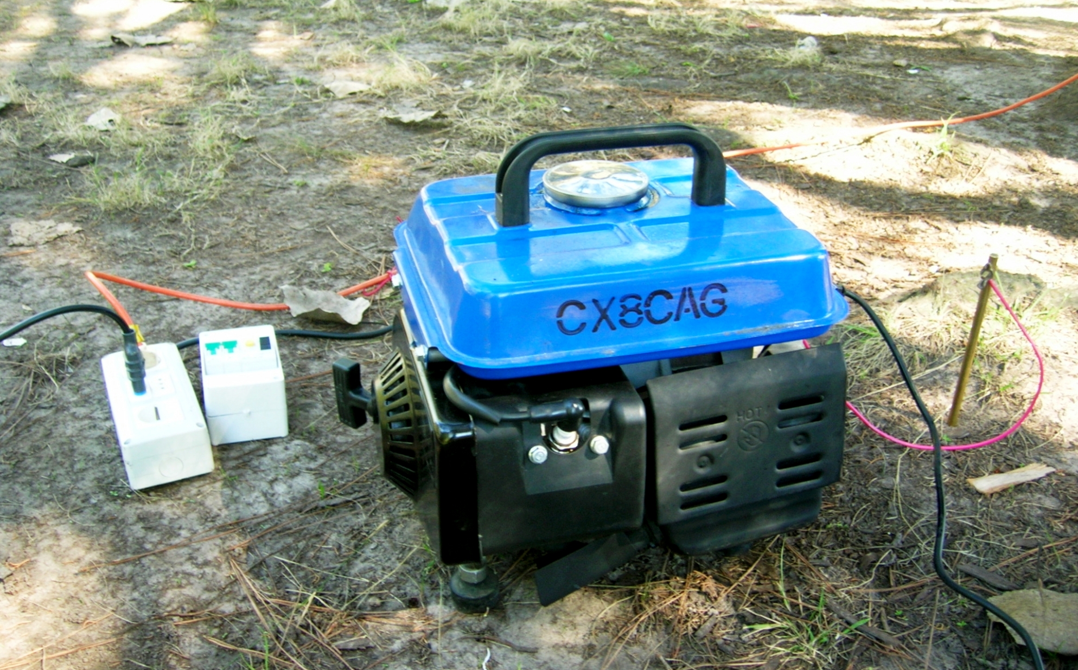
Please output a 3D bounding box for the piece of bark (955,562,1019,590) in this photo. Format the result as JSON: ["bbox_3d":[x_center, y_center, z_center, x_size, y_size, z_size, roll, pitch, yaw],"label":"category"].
[{"bbox_3d":[0.390,0.210,1.002,0.050,0.007,0.015,15,32,24],"label":"piece of bark"}]

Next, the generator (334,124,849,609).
[{"bbox_3d":[0.028,-0.011,0.987,0.404,0.332,0.327,-7,30,-13],"label":"generator"}]

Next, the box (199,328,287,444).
[{"bbox_3d":[-0.309,0.051,1.210,0.077,0.067,0.118,-8,30,-14],"label":"box"}]

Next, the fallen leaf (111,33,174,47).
[{"bbox_3d":[-0.858,-0.640,2.495,0.131,0.020,0.065,-9,30,-17],"label":"fallen leaf"}]

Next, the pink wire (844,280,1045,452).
[{"bbox_3d":[0.403,0.031,1.158,0.205,0.175,0.060,-4,29,-8],"label":"pink wire"}]

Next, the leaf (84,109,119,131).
[{"bbox_3d":[-0.773,-0.383,2.034,0.060,0.024,0.055,-9,31,-17],"label":"leaf"}]

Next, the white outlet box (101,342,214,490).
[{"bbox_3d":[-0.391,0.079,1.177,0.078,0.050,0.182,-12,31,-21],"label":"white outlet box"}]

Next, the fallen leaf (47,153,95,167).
[{"bbox_3d":[-0.753,-0.282,1.857,0.075,0.013,0.042,-12,31,-20],"label":"fallen leaf"}]

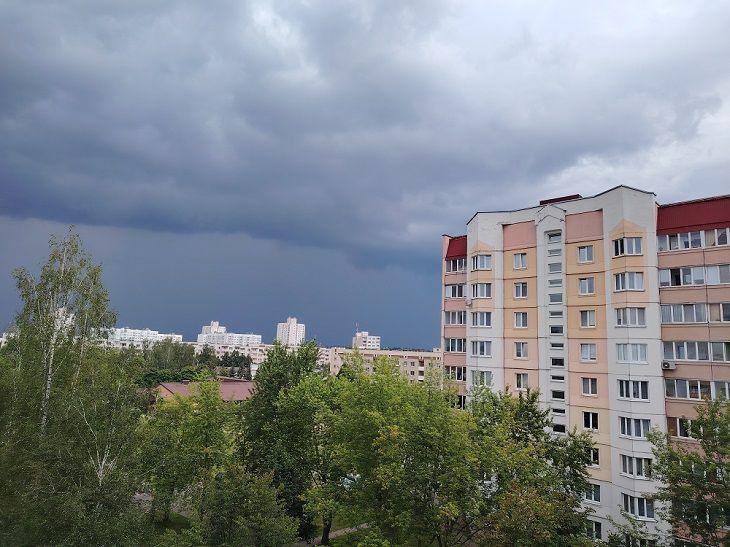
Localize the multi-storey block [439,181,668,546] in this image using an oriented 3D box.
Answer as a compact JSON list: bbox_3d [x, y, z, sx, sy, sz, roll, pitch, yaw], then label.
[{"bbox_3d":[19.124,8.998,48.714,19.900,30.100,13.000,-6,-12,44],"label":"multi-storey block"}]

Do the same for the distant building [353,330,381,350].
[{"bbox_3d":[0.870,60.432,393.406,18.000,28.500,13.500,6,-9,-27],"label":"distant building"}]

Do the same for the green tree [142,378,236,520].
[{"bbox_3d":[-16.572,16.438,47.290,8.780,12.590,8.780,2,-8,0],"label":"green tree"}]

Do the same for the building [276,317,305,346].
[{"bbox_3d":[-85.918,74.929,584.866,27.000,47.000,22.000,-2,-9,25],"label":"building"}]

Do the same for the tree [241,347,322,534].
[{"bbox_3d":[-7.399,14.455,45.557,7.190,16.670,7.190,2,-8,0],"label":"tree"}]

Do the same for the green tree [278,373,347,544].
[{"bbox_3d":[-4.487,15.605,43.365,5.820,13.970,5.820,2,-8,0],"label":"green tree"}]

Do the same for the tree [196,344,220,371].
[{"bbox_3d":[-62.550,36.001,201.583,9.580,15.260,9.580,2,-8,0],"label":"tree"}]

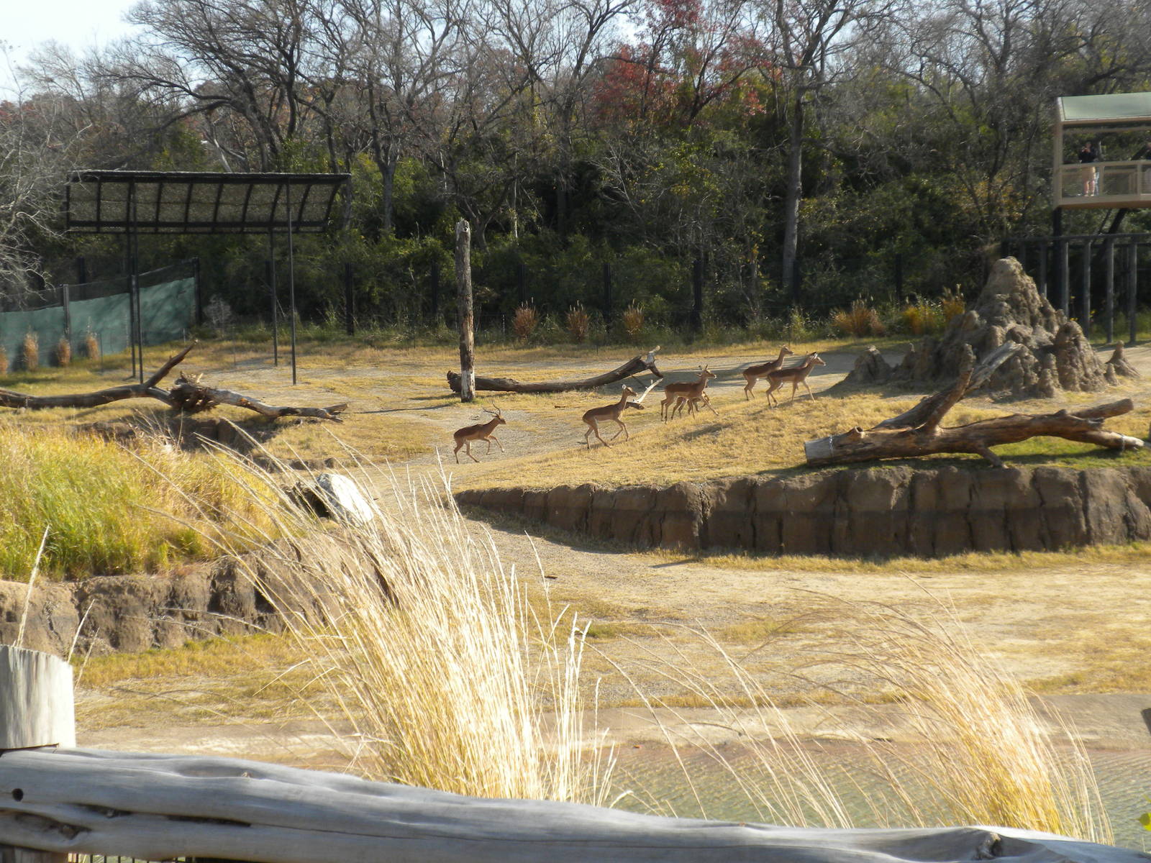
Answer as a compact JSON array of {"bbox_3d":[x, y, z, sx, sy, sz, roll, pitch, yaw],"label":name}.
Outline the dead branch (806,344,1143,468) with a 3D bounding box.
[{"bbox_3d":[6.858,-0.457,29.800,5.400,1.900,1.700,-2,5,-11],"label":"dead branch"}]

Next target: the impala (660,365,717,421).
[{"bbox_3d":[2.421,-0.804,36.800,1.220,1.220,0.380,-2,5,-13],"label":"impala"}]

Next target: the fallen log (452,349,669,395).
[{"bbox_3d":[-0.536,-1.549,44.800,5.600,1.100,1.300,-2,5,-9],"label":"fallen log"}]

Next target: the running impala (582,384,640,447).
[{"bbox_3d":[0.722,-0.315,35.600,1.150,1.280,0.360,-2,5,-13],"label":"running impala"}]

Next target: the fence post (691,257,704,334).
[{"bbox_3d":[3.934,-4.341,55.615,0.220,2.500,0.220,-1,5,0],"label":"fence post"}]

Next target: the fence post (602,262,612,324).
[{"bbox_3d":[1.066,-4.294,56.915,0.220,2.500,0.220,-1,5,0],"label":"fence post"}]

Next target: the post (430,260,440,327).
[{"bbox_3d":[-4.739,-4.532,58.415,0.220,2.500,0.220,-1,5,0],"label":"post"}]

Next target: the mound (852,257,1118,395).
[{"bbox_3d":[9.641,-2.598,41.800,5.900,3.200,4.000,-2,5,-12],"label":"mound"}]

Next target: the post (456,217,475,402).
[{"bbox_3d":[-2.749,-3.020,43.500,0.400,4.550,0.400,-1,5,0],"label":"post"}]

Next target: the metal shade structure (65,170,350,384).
[{"bbox_3d":[-10.261,-4.308,48.300,7.300,5.700,4.200,-2,5,-13],"label":"metal shade structure"}]

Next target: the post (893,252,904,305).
[{"bbox_3d":[9.781,-4.144,52.315,0.220,2.500,0.220,-1,5,0],"label":"post"}]

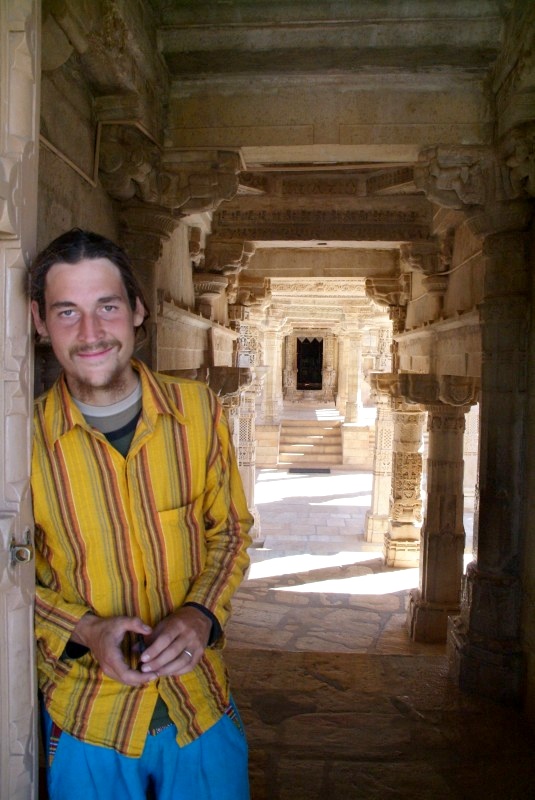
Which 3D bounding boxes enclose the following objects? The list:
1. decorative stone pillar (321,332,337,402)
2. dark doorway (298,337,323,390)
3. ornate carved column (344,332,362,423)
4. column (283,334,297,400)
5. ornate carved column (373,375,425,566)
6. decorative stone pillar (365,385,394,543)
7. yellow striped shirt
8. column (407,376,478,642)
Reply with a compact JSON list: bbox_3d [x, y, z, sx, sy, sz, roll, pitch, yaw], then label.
[{"bbox_3d":[1.508,-0.816,14.912,0.374,1.696,0.320,0,3,4],"label":"decorative stone pillar"},{"bbox_3d":[1.076,-0.923,15.134,0.628,1.319,0.180,0,3,4],"label":"dark doorway"},{"bbox_3d":[1.582,-0.427,11.103,0.340,1.660,0.340,0,3,4],"label":"ornate carved column"},{"bbox_3d":[0.552,-0.801,14.974,0.335,1.641,0.320,0,3,4],"label":"column"},{"bbox_3d":[1.221,0.587,5.237,0.480,1.653,0.460,0,3,4],"label":"ornate carved column"},{"bbox_3d":[1.155,0.606,5.991,0.380,1.529,0.380,0,3,4],"label":"decorative stone pillar"},{"bbox_3d":[-0.240,0.283,1.100,0.460,0.710,0.290,-3,3,-5],"label":"yellow striped shirt"},{"bbox_3d":[1.120,0.668,3.880,0.500,1.643,0.500,0,3,4],"label":"column"}]

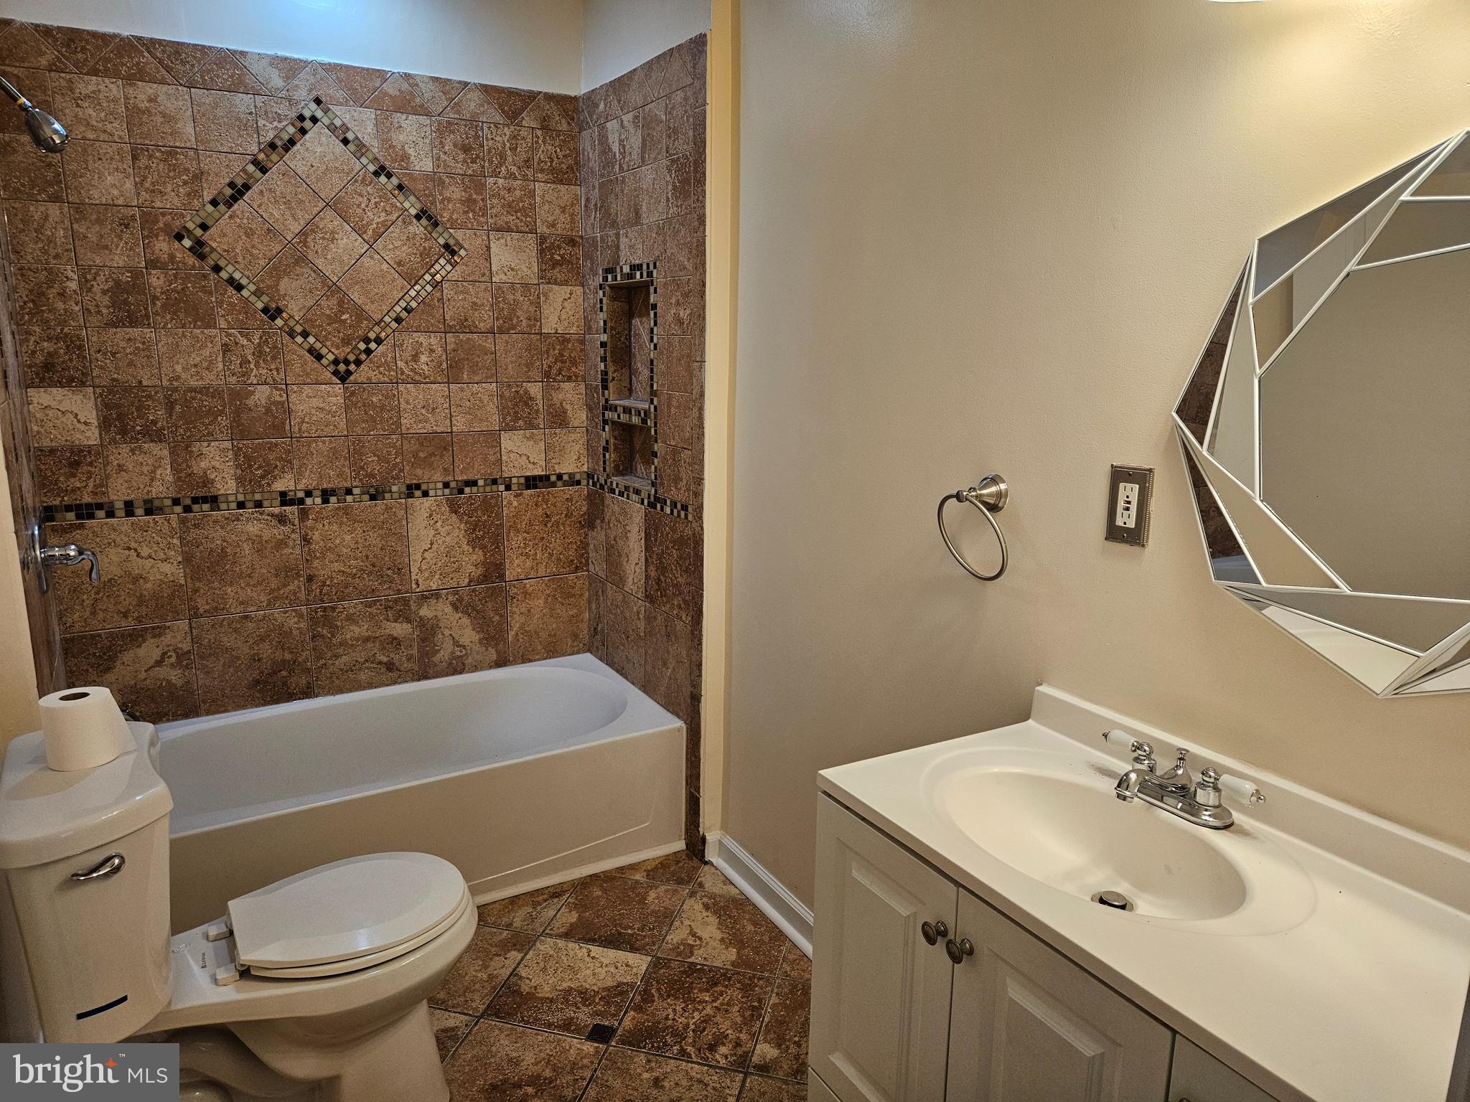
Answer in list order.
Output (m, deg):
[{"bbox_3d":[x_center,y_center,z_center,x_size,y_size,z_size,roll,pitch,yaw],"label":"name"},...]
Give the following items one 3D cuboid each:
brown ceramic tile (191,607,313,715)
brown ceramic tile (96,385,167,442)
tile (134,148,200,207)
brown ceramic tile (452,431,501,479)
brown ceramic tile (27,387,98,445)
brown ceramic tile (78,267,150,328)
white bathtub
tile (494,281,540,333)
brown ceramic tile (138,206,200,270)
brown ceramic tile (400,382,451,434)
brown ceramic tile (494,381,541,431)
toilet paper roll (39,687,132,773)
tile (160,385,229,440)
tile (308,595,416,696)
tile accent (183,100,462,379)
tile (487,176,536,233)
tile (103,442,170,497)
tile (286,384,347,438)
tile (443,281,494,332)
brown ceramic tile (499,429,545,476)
[{"bbox_3d":[-1.423,0.324,2.896,0.302,0.291,0.009,-7,14,-29],"label":"brown ceramic tile"},{"bbox_3d":[-1.620,-0.362,2.623,0.149,0.149,0.009,-7,14,-29],"label":"brown ceramic tile"},{"bbox_3d":[-1.494,-0.982,2.573,0.149,0.152,0.010,-7,14,-29],"label":"tile"},{"bbox_3d":[-0.819,-0.304,3.091,0.148,0.147,0.010,-6,13,-29],"label":"brown ceramic tile"},{"bbox_3d":[-1.748,-0.348,2.550,0.136,0.149,0.009,-7,14,-29],"label":"brown ceramic tile"},{"bbox_3d":[-1.618,-0.662,2.555,0.149,0.149,0.009,-7,14,-29],"label":"brown ceramic tile"},{"bbox_3d":[-0.985,0.706,2.825,1.512,0.390,0.740,-7,14,-29],"label":"white bathtub"},{"bbox_3d":[-0.681,-0.761,3.053,0.149,0.149,0.010,-7,14,-30],"label":"tile"},{"bbox_3d":[-1.488,-0.824,2.591,0.150,0.152,0.010,-6,13,-29],"label":"brown ceramic tile"},{"bbox_3d":[-0.949,-0.437,2.987,0.147,0.148,0.010,-6,13,-29],"label":"brown ceramic tile"},{"bbox_3d":[-0.690,-0.469,3.149,0.149,0.149,0.009,-7,14,-29],"label":"brown ceramic tile"},{"bbox_3d":[-1.099,0.298,1.647,0.110,0.109,0.110,-7,15,-30],"label":"toilet paper roll"},{"bbox_3d":[-1.486,-0.378,2.699,0.149,0.149,0.009,-7,14,-29],"label":"tile"},{"bbox_3d":[-1.143,0.289,3.008,0.300,0.281,0.010,-7,14,-30],"label":"tile"},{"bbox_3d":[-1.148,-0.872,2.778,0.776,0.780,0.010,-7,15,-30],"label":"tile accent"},{"bbox_3d":[-0.679,-1.058,2.989,0.149,0.149,0.010,-7,14,-30],"label":"tile"},{"bbox_3d":[-1.603,-0.208,2.623,0.149,0.149,0.010,-7,14,-30],"label":"tile"},{"bbox_3d":[-1.221,-0.406,2.840,0.152,0.149,0.010,-7,15,-30],"label":"tile"},{"bbox_3d":[-0.812,-0.746,2.978,0.149,0.149,0.010,-7,14,-30],"label":"tile"},{"bbox_3d":[-0.691,-0.320,3.181,0.150,0.149,0.010,-7,15,-30],"label":"brown ceramic tile"}]

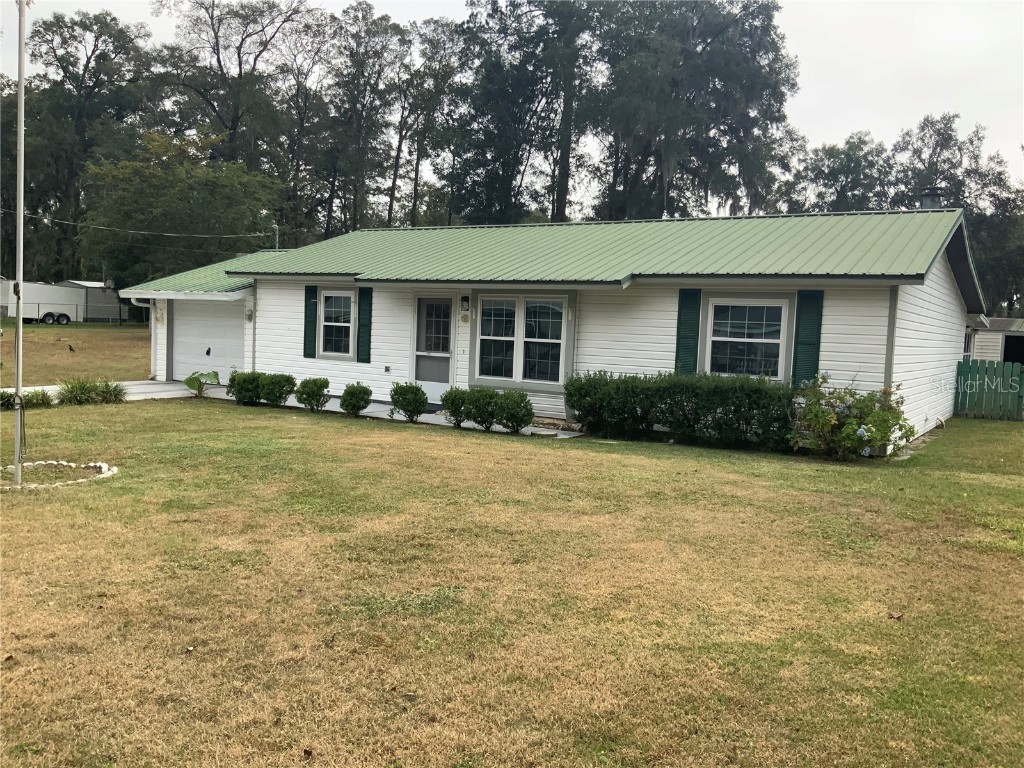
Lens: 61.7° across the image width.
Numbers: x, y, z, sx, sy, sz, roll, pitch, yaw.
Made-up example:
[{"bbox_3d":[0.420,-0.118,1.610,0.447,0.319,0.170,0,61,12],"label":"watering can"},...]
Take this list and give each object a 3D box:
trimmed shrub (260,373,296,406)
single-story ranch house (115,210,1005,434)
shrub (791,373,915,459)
[{"bbox_3d":[-4.312,0.111,15.841,0.651,0.609,0.651,5,4,32],"label":"trimmed shrub"},{"bbox_3d":[0.698,-1.609,19.943,17.370,3.890,10.800,5,4,33],"label":"single-story ranch house"},{"bbox_3d":[4.556,0.459,11.492,1.480,1.100,1.050,5,4,33],"label":"shrub"}]

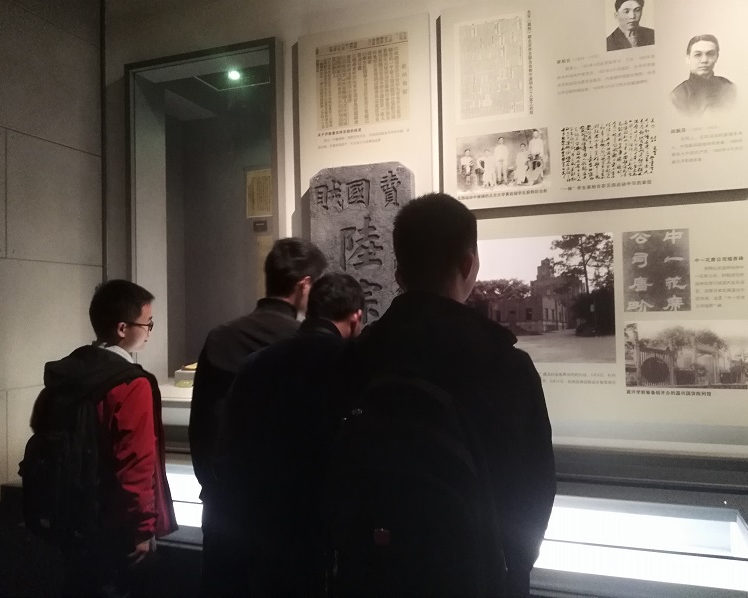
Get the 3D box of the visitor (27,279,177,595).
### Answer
[{"bbox_3d":[-0.848,0.769,1.922,0.470,1.650,0.370,-2,-2,42],"label":"visitor"}]

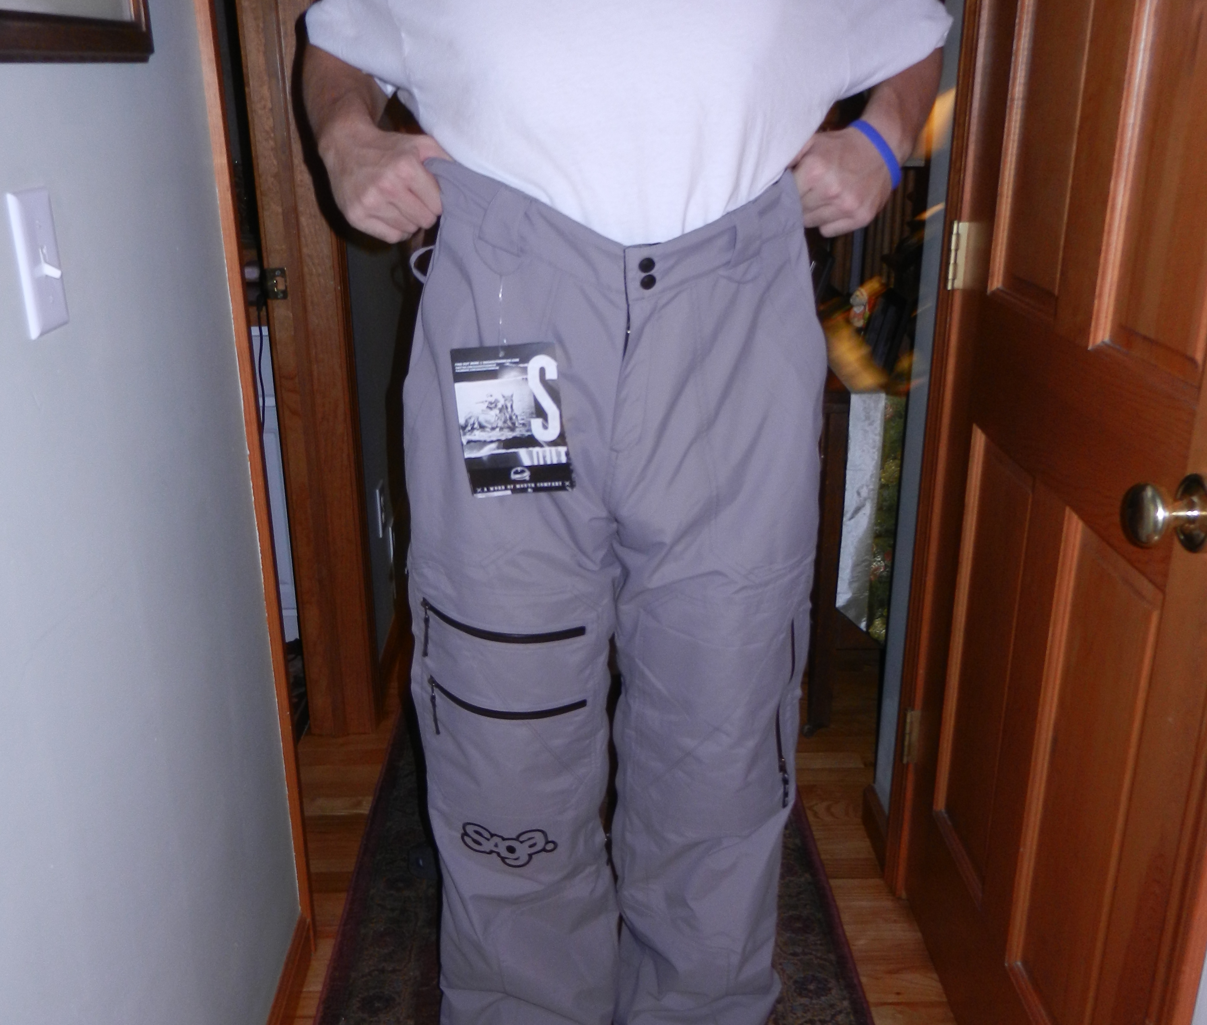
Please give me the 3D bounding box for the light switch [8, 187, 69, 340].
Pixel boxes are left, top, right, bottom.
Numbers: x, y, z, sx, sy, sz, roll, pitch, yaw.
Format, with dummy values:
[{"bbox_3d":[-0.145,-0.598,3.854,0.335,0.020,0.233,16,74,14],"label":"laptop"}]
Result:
[{"bbox_3d":[-0.445,-0.202,0.934,0.016,0.114,0.071,-1,20,-1],"label":"light switch"}]

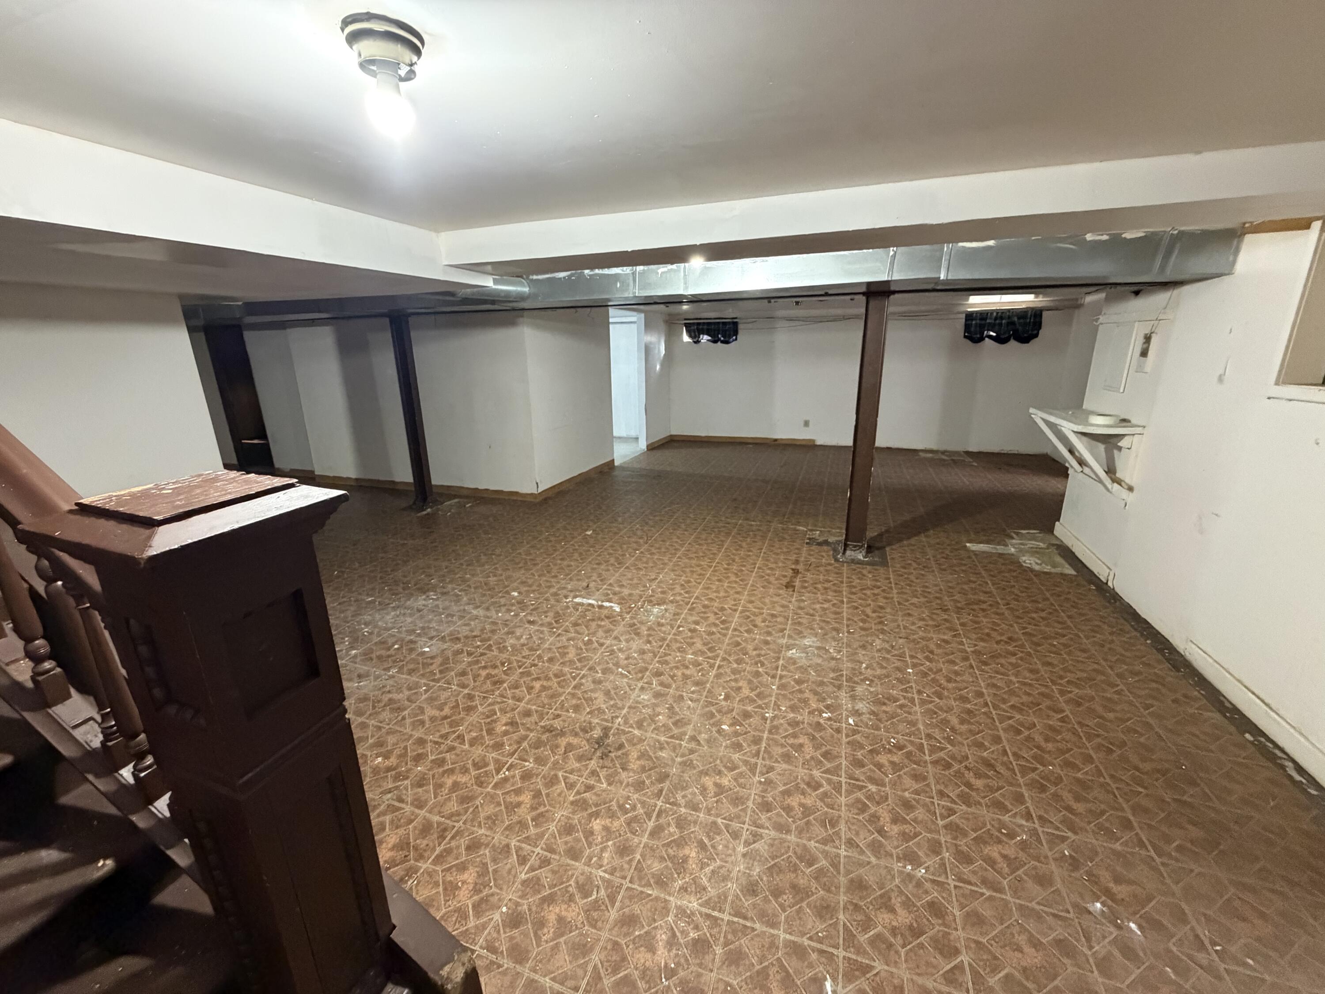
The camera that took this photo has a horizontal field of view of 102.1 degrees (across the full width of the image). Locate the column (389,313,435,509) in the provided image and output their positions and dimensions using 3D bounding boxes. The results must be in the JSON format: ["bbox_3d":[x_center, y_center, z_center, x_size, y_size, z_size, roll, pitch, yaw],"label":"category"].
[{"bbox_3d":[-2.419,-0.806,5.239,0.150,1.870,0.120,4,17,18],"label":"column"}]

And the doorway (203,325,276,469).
[{"bbox_3d":[-5.378,-1.231,6.885,0.700,1.870,0.140,4,17,18],"label":"doorway"}]

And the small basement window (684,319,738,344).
[{"bbox_3d":[0.747,-2.559,8.301,0.860,0.370,0.120,4,17,18],"label":"small basement window"}]

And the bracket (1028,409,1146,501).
[{"bbox_3d":[2.879,-0.334,3.755,0.370,0.470,0.960,4,17,18],"label":"bracket"}]

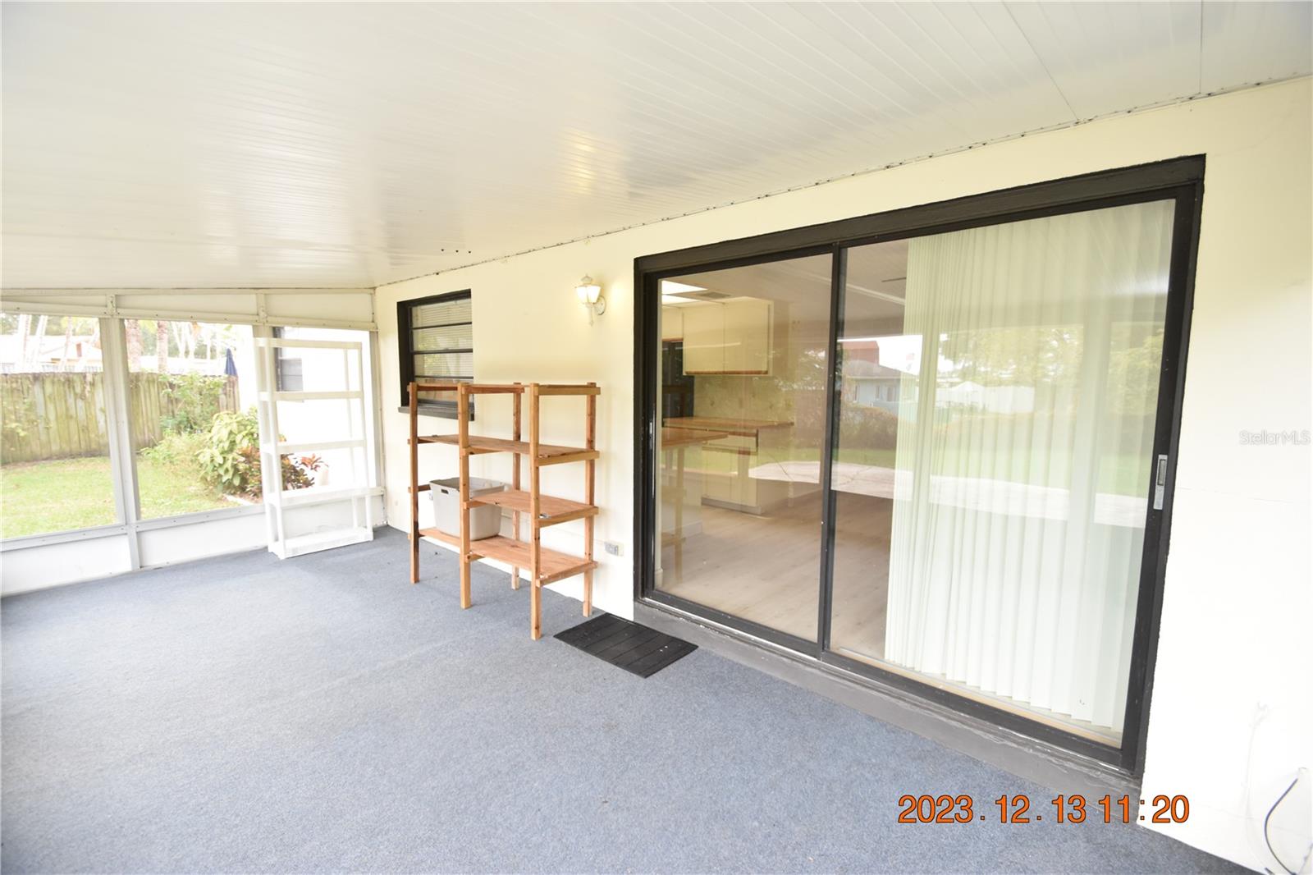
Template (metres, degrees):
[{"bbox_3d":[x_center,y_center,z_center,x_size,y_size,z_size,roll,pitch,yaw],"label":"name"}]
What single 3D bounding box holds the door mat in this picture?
[{"bbox_3d":[-0.189,1.208,3.254,0.728,0.012,0.459,5,8,39],"label":"door mat"}]

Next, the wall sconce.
[{"bbox_3d":[-0.410,-0.863,3.453,0.128,0.305,0.178,5,8,39],"label":"wall sconce"}]

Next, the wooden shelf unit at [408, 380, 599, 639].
[{"bbox_3d":[-1.107,0.386,3.817,1.502,1.517,0.500,5,8,39],"label":"wooden shelf unit"}]

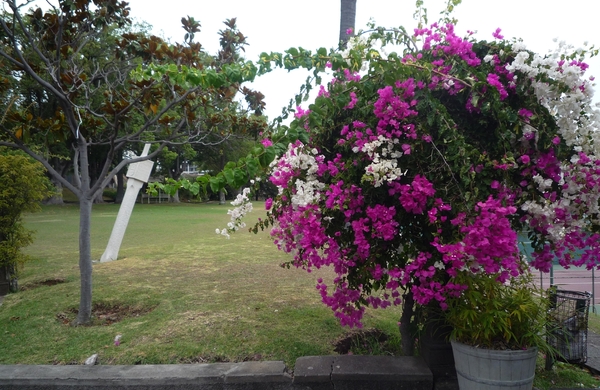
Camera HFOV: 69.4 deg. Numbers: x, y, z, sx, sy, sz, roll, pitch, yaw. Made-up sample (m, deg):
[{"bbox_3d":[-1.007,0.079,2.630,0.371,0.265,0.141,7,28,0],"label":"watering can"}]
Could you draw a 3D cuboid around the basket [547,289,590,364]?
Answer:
[{"bbox_3d":[2.667,1.300,4.300,0.360,0.650,0.360,-1,-1,32],"label":"basket"}]

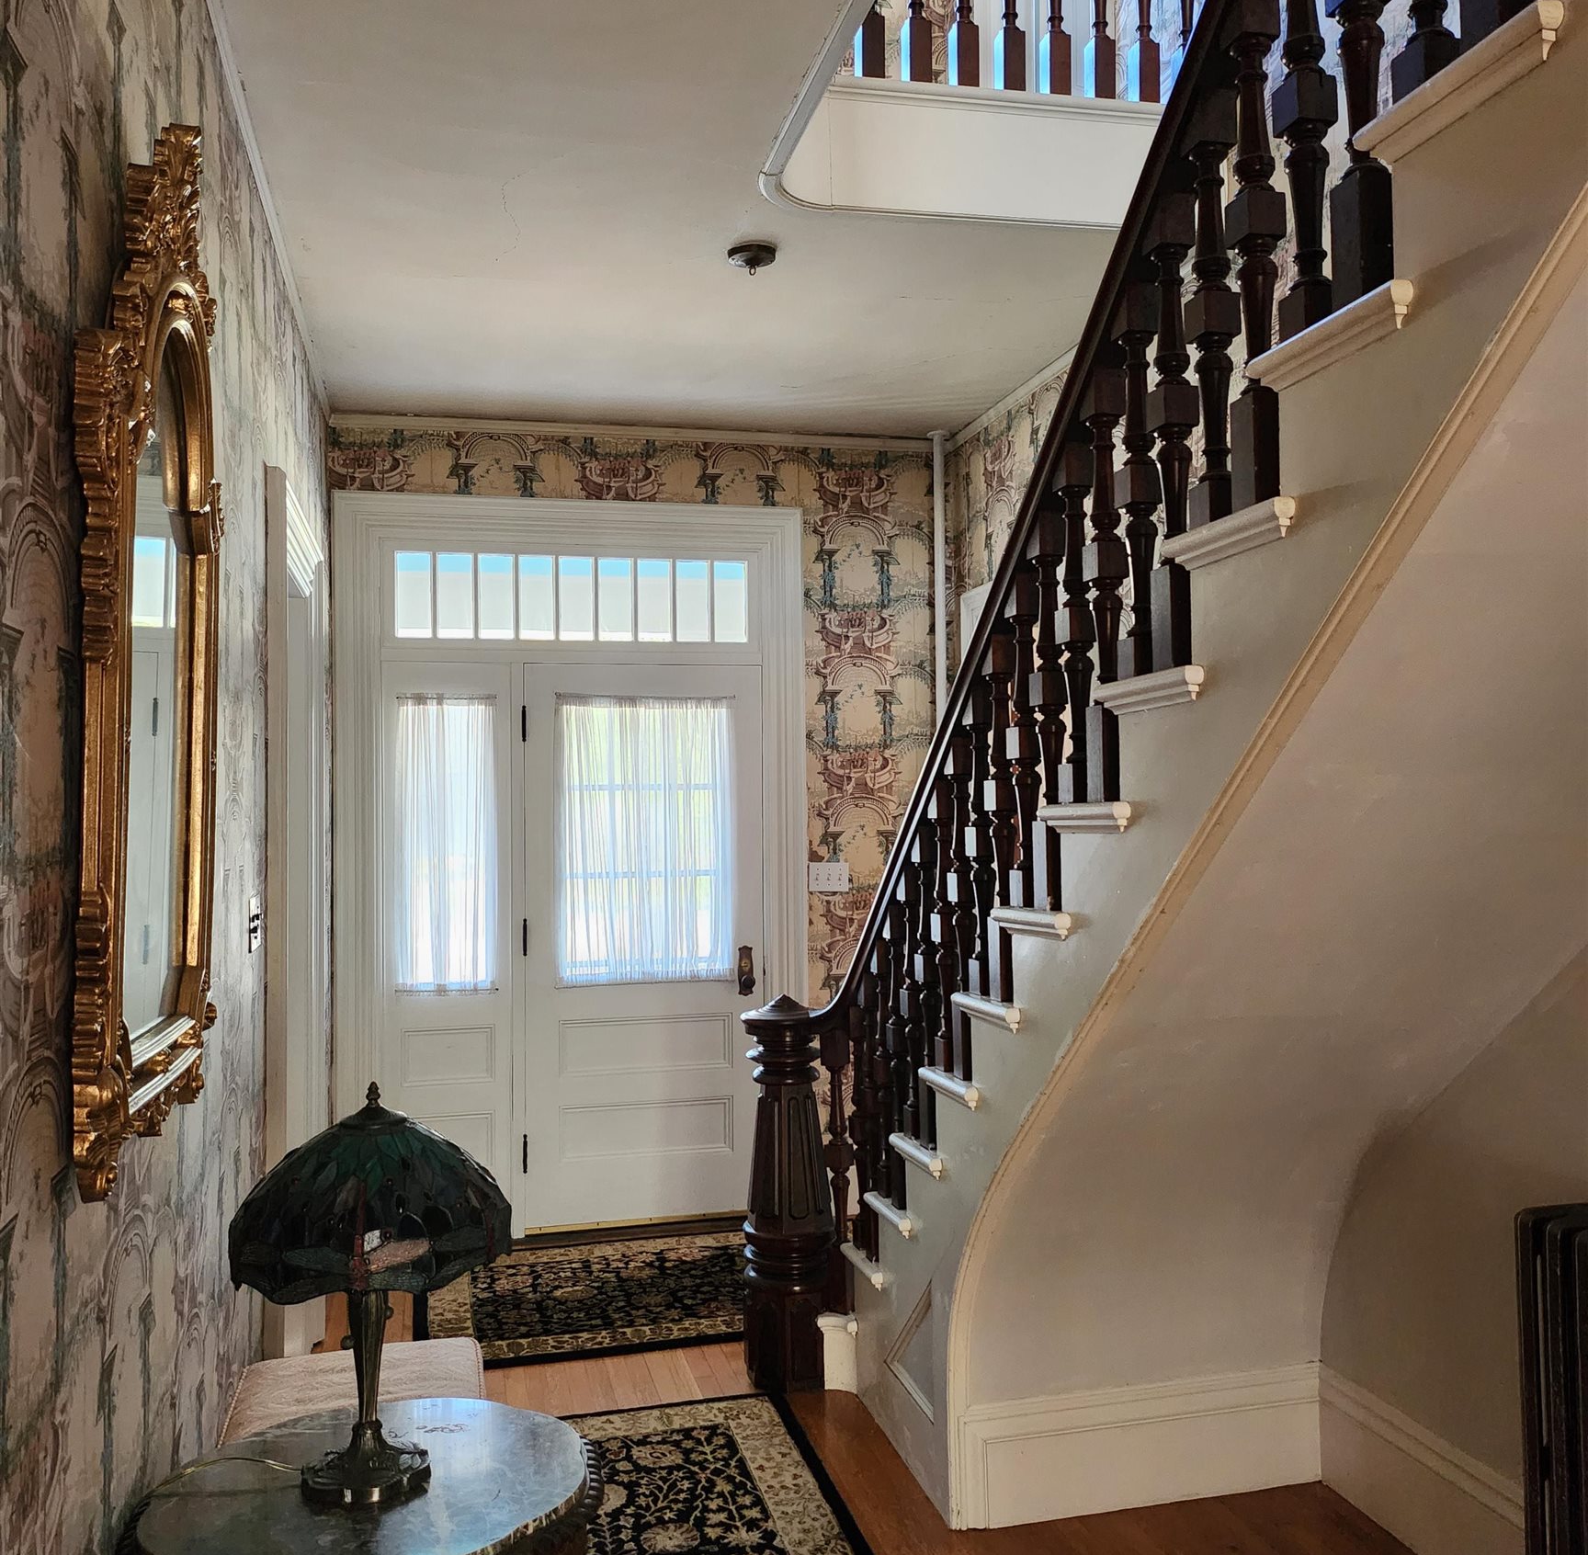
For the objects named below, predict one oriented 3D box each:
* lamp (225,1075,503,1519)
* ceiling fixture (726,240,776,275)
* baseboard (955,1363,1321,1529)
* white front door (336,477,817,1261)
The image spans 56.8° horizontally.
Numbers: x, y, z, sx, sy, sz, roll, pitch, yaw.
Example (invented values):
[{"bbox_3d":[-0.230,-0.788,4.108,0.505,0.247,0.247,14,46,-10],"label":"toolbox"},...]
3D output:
[{"bbox_3d":[-0.554,0.653,1.908,0.352,0.508,0.352,0,-1,-14],"label":"lamp"},{"bbox_3d":[-0.108,-1.353,3.858,0.128,0.070,0.128,-1,-1,0],"label":"ceiling fixture"},{"bbox_3d":[0.786,1.504,3.321,0.899,0.271,0.025,0,-1,-14],"label":"baseboard"},{"bbox_3d":[-0.795,0.324,5.516,1.755,2.729,0.120,0,-1,-14],"label":"white front door"}]

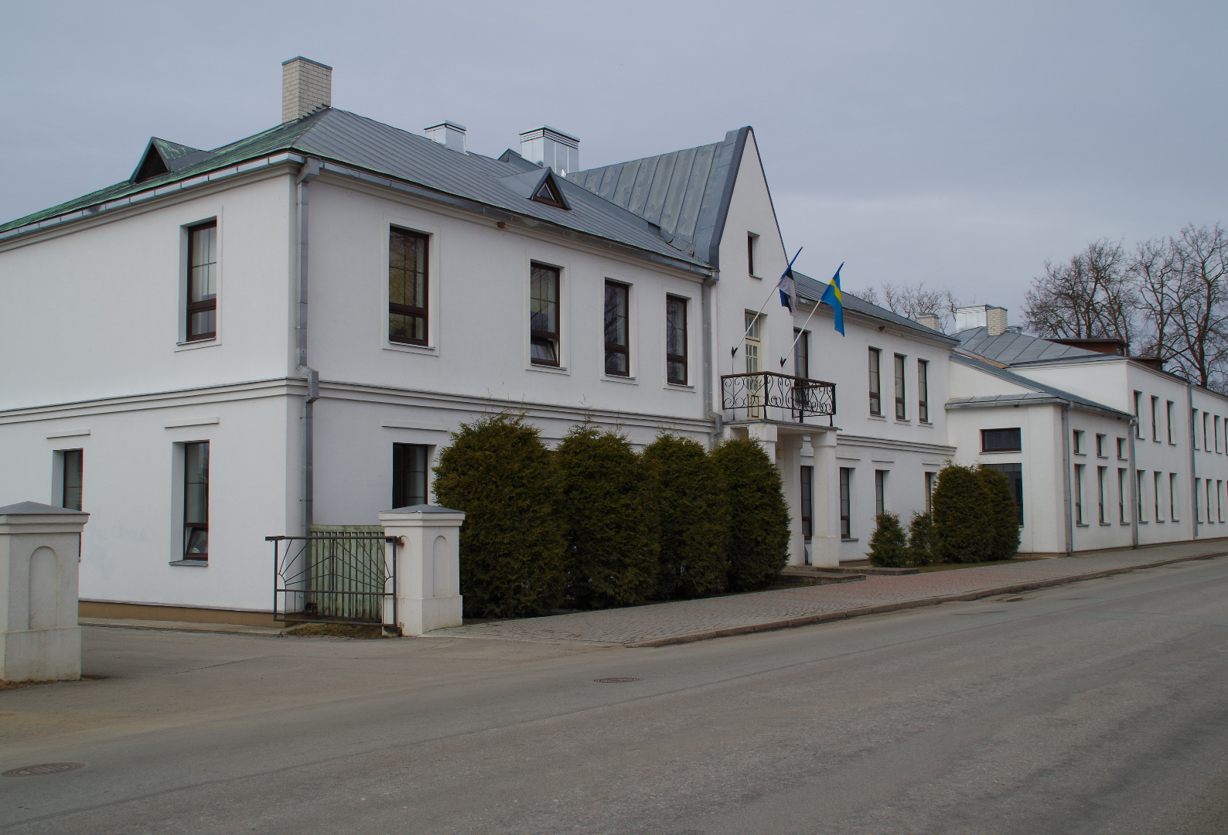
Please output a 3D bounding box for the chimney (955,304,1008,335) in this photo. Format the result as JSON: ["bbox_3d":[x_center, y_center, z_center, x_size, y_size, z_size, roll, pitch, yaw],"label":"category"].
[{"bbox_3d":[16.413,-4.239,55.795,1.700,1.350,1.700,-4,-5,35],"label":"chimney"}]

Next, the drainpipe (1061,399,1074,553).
[{"bbox_3d":[13.907,1.999,38.585,0.200,4.700,0.200,-4,-5,35],"label":"drainpipe"}]

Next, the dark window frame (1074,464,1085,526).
[{"bbox_3d":[14.738,2.436,40.075,0.150,1.950,1.280,-4,-5,35],"label":"dark window frame"}]

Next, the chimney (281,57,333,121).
[{"bbox_3d":[-6.840,-7.161,28.033,0.560,1.420,0.950,-4,-5,35],"label":"chimney"}]

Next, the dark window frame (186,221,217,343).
[{"bbox_3d":[-6.656,-2.216,20.636,0.980,1.970,0.120,-4,-6,36],"label":"dark window frame"}]

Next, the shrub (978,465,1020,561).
[{"bbox_3d":[10.879,2.719,36.439,1.600,2.750,1.600,-4,-6,36],"label":"shrub"}]

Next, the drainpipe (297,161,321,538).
[{"bbox_3d":[-4.697,-0.608,19.427,0.400,6.800,0.160,-4,-6,37],"label":"drainpipe"}]

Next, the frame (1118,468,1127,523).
[{"bbox_3d":[17.997,2.808,44.883,0.120,1.970,1.150,-4,-6,36],"label":"frame"}]

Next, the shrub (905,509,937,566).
[{"bbox_3d":[8.201,3.198,33.435,0.900,1.445,0.900,-4,-6,37],"label":"shrub"}]

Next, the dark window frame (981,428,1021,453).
[{"bbox_3d":[12.331,0.755,39.907,1.300,0.780,0.130,-4,-5,35],"label":"dark window frame"}]

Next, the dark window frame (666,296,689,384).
[{"bbox_3d":[1.343,-1.714,28.249,0.100,2.010,0.980,-4,-6,37],"label":"dark window frame"}]

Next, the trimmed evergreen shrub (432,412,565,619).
[{"bbox_3d":[-1.758,1.490,18.991,1.900,2.950,1.900,-1,-4,0],"label":"trimmed evergreen shrub"}]

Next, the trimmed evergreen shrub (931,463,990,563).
[{"bbox_3d":[9.647,2.668,35.073,1.600,2.720,1.600,-4,-5,35],"label":"trimmed evergreen shrub"}]

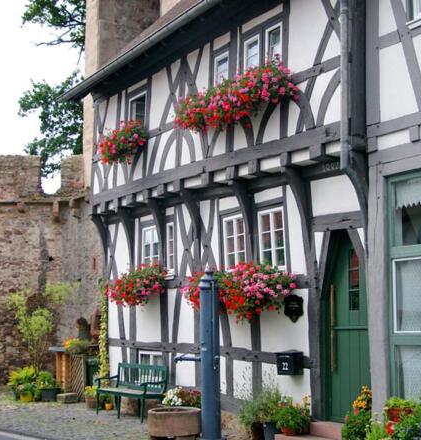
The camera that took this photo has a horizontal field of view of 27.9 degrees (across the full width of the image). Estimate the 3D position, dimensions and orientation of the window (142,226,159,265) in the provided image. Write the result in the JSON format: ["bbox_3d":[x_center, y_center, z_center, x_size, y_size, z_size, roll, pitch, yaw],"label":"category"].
[{"bbox_3d":[-0.981,0.496,14.711,0.100,0.733,0.652,4,-8,-31],"label":"window"}]

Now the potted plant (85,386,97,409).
[{"bbox_3d":[-2.176,3.287,15.700,0.270,0.400,0.270,0,-7,0],"label":"potted plant"}]

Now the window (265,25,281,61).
[{"bbox_3d":[0.877,-2.270,11.203,0.100,0.547,0.347,4,-8,-31],"label":"window"}]

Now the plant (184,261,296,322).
[{"bbox_3d":[0.321,1.036,11.858,0.480,0.640,2.552,4,-8,-31],"label":"plant"}]

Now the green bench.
[{"bbox_3d":[-1.332,2.873,14.200,0.560,0.860,1.600,5,-9,-33],"label":"green bench"}]

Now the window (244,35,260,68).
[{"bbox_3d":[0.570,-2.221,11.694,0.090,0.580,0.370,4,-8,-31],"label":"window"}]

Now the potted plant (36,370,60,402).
[{"bbox_3d":[-3.269,3.339,17.000,0.420,0.600,0.450,4,-8,-31],"label":"potted plant"}]

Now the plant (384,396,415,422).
[{"bbox_3d":[1.979,1.985,8.878,0.260,0.260,0.310,4,-8,-31],"label":"plant"}]

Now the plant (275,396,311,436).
[{"bbox_3d":[1.013,2.399,10.350,0.410,0.470,0.410,0,-7,0],"label":"plant"}]

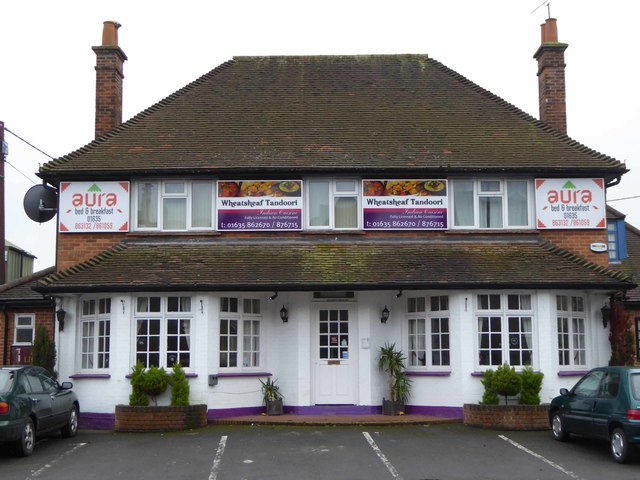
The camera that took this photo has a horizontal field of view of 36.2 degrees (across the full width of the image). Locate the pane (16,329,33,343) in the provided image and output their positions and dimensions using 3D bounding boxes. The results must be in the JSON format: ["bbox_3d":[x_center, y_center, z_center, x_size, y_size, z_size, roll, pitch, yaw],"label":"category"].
[{"bbox_3d":[-6.706,2.176,22.256,0.361,0.303,0.050,0,-7,0],"label":"pane"}]

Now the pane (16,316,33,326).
[{"bbox_3d":[-6.713,1.852,22.298,0.328,0.200,0.050,0,-7,0],"label":"pane"}]

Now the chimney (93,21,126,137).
[{"bbox_3d":[-4.969,-3.787,23.157,0.600,2.877,0.950,0,-7,1],"label":"chimney"}]

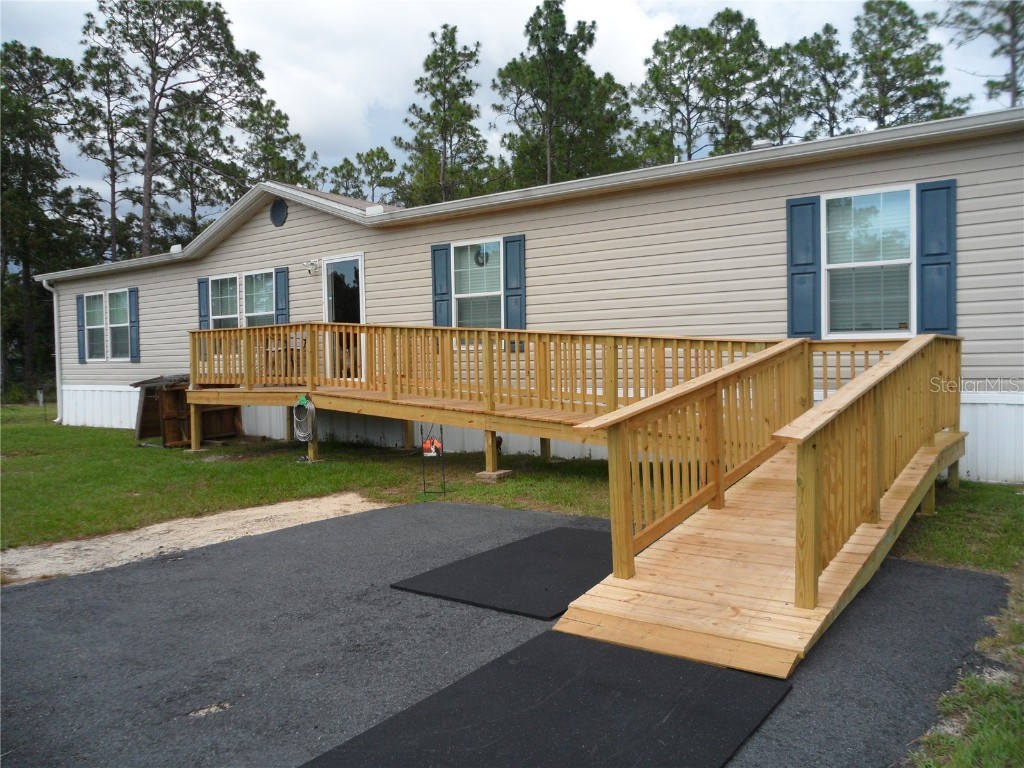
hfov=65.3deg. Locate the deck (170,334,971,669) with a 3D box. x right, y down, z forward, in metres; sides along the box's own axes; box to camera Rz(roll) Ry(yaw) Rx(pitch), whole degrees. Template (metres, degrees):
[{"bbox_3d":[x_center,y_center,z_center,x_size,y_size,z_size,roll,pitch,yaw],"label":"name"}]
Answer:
[{"bbox_3d":[-1.401,0.139,8.399,10.270,1.820,5.880,0,2,36],"label":"deck"}]

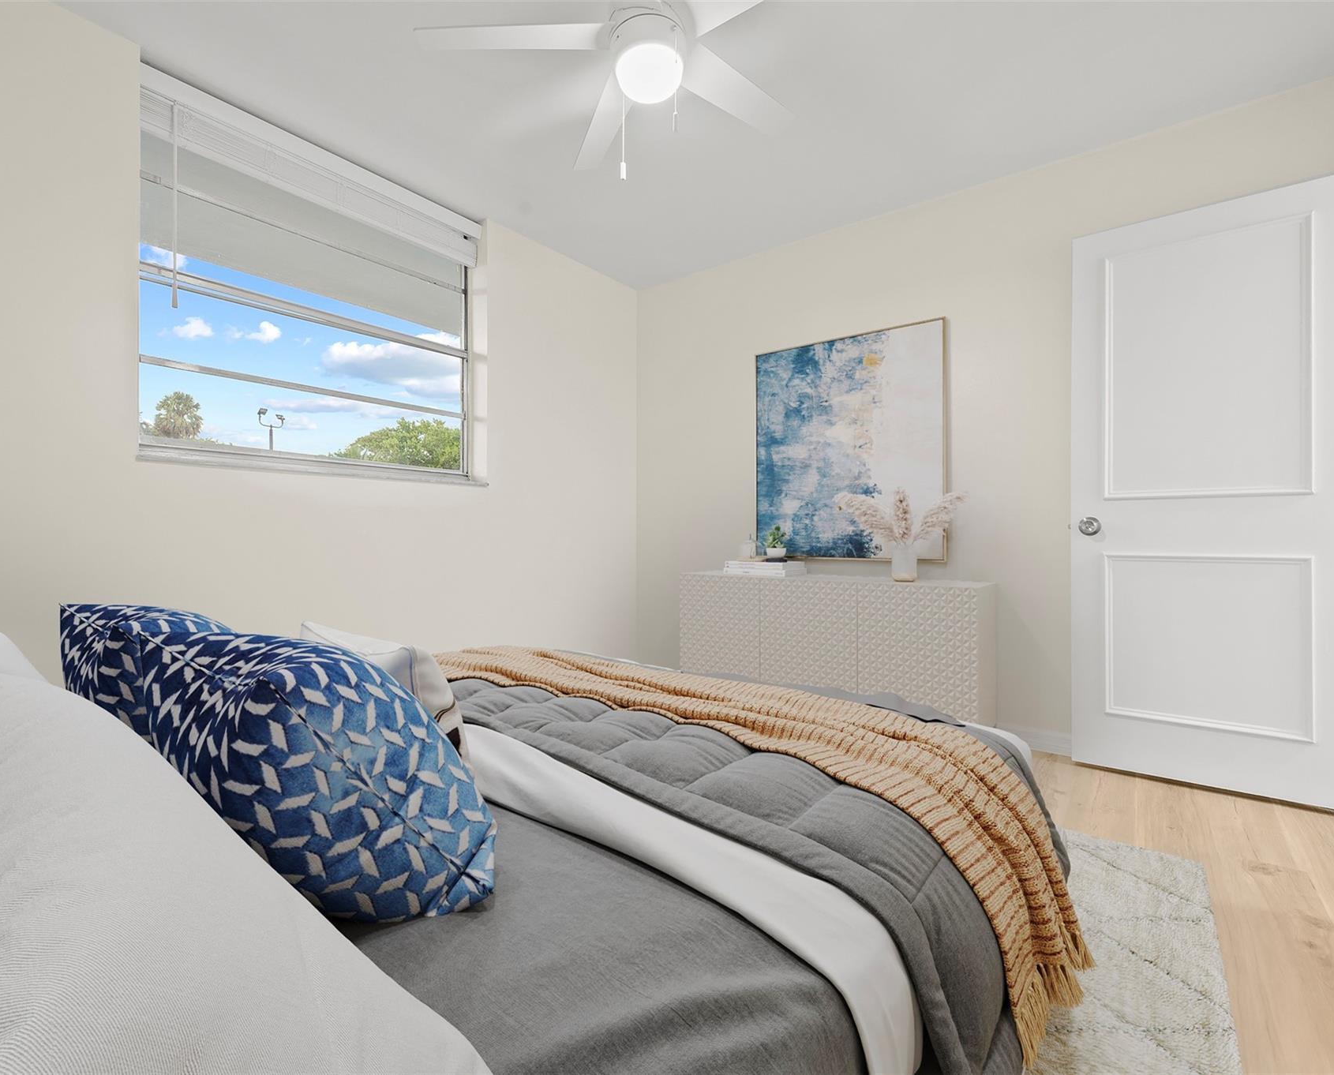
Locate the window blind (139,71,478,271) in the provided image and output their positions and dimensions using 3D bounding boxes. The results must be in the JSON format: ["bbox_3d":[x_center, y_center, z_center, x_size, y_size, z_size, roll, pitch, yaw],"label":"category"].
[{"bbox_3d":[-1.313,-1.400,2.534,0.075,0.210,1.290,0,0,37],"label":"window blind"}]

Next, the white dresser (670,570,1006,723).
[{"bbox_3d":[0.740,0.536,2.983,1.410,0.690,0.360,0,0,37],"label":"white dresser"}]

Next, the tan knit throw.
[{"bbox_3d":[-0.014,0.555,1.634,1.840,0.350,0.560,0,0,37],"label":"tan knit throw"}]

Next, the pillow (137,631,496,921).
[{"bbox_3d":[-0.469,0.287,0.813,0.450,0.430,0.220,0,39,37],"label":"pillow"}]

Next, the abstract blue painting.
[{"bbox_3d":[0.858,-0.436,3.086,0.960,1.090,0.035,0,0,37],"label":"abstract blue painting"}]

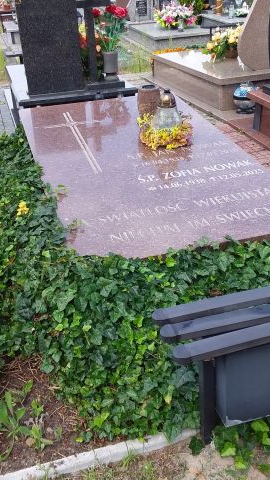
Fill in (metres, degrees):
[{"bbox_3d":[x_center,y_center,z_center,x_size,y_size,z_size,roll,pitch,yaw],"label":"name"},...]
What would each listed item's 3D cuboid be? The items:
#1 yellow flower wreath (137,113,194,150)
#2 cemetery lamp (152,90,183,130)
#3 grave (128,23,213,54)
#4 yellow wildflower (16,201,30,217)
[{"bbox_3d":[0.200,-0.683,3.237,0.310,0.120,0.290,-11,30,-13],"label":"yellow flower wreath"},{"bbox_3d":[0.192,-0.786,3.221,0.160,0.280,0.160,-11,30,-13],"label":"cemetery lamp"},{"bbox_3d":[0.520,-3.500,8.894,1.030,0.250,2.020,-11,30,-13],"label":"grave"},{"bbox_3d":[-0.575,-0.158,2.647,0.065,0.075,0.065,-11,30,-13],"label":"yellow wildflower"}]

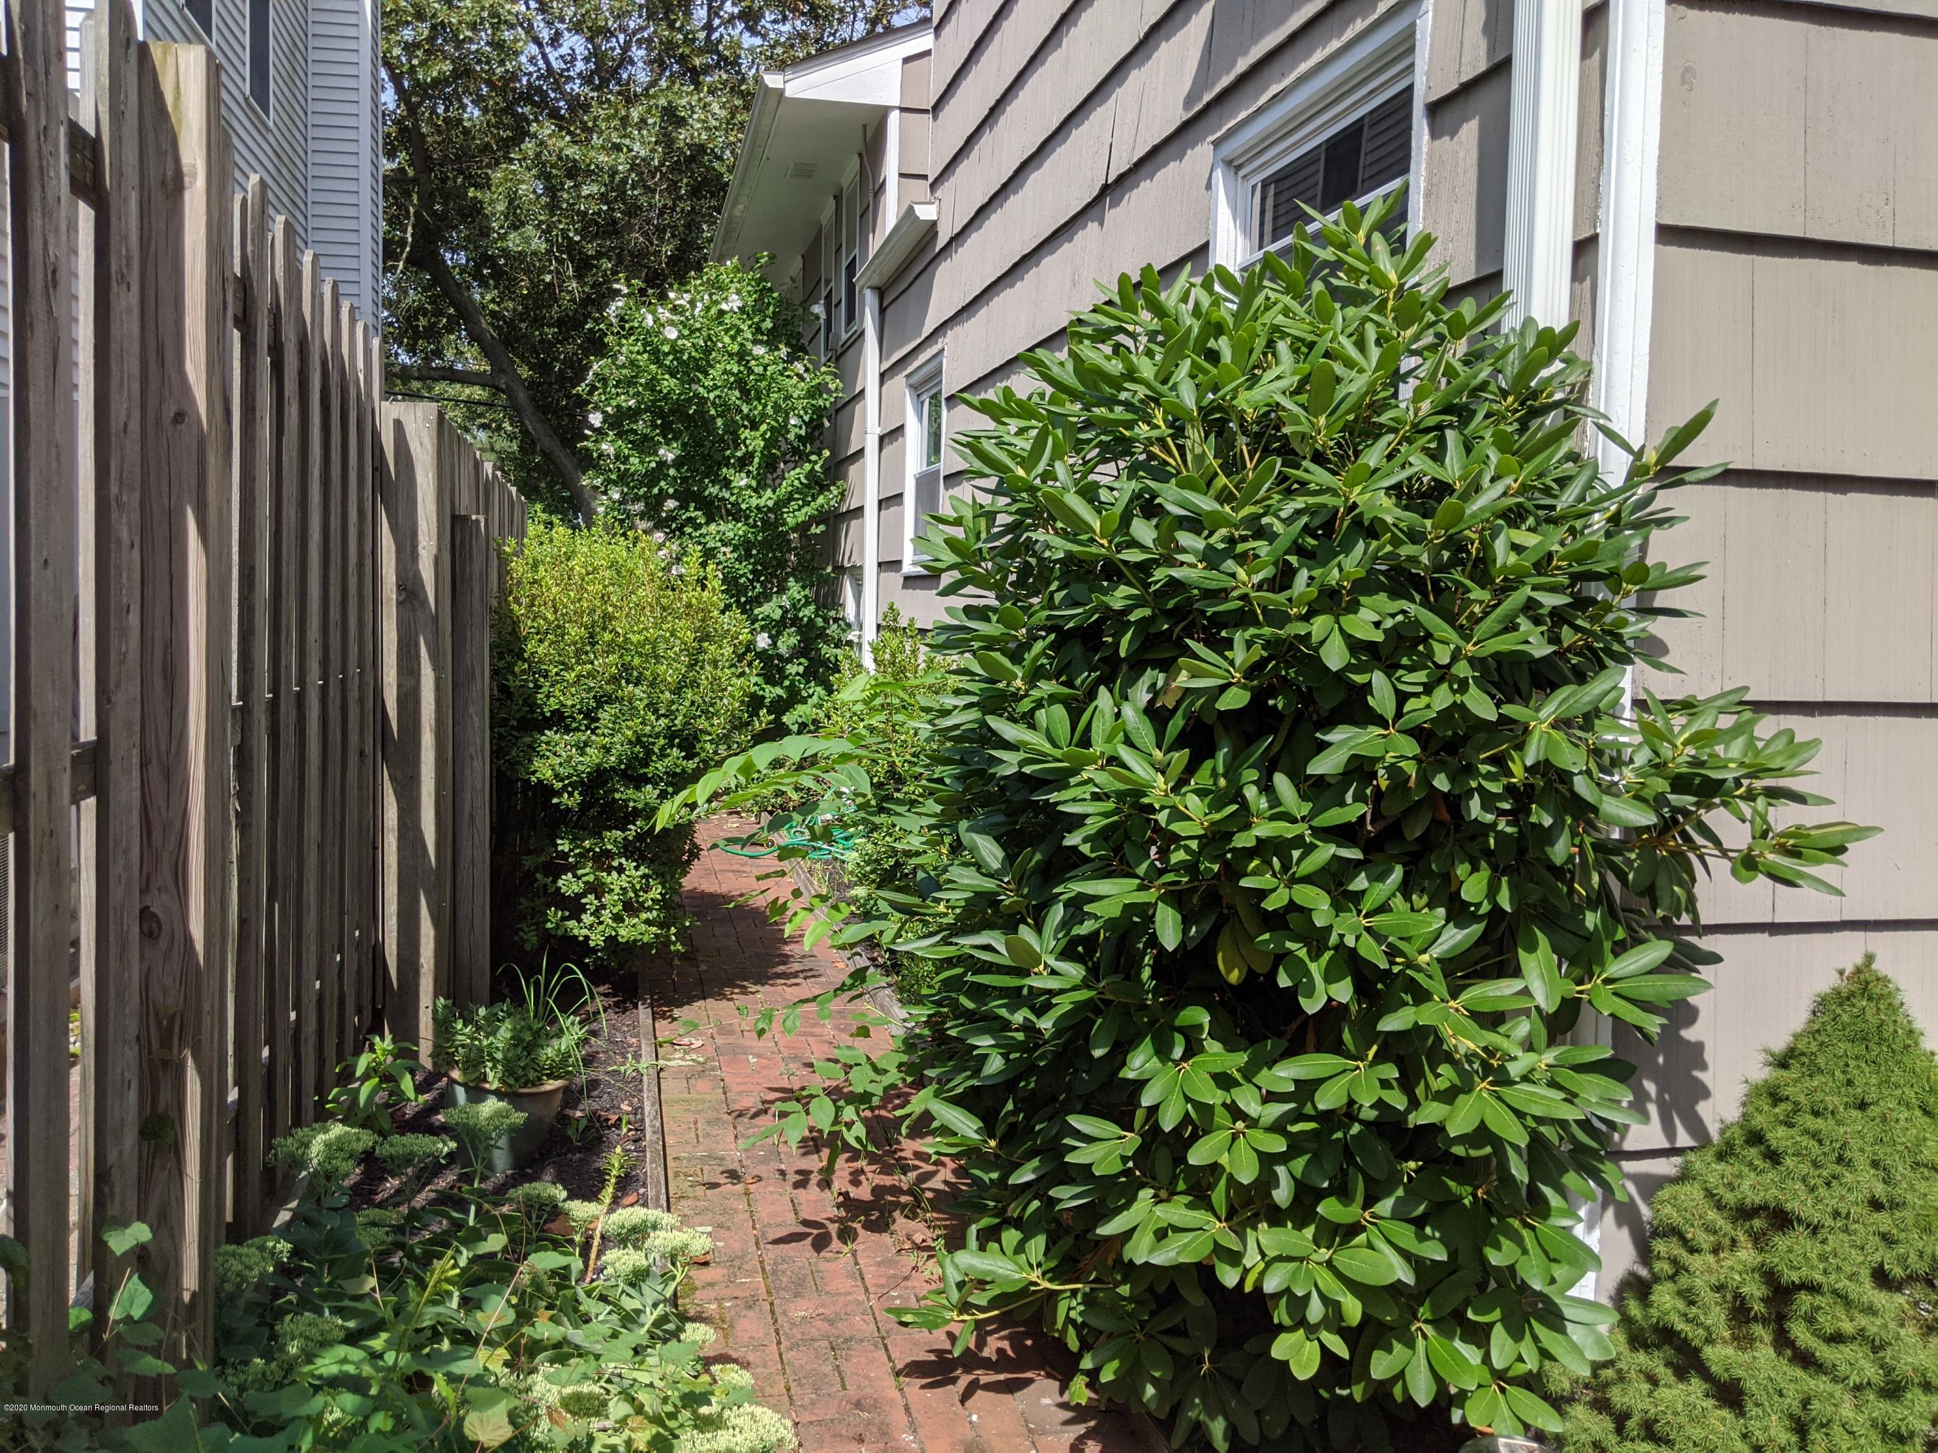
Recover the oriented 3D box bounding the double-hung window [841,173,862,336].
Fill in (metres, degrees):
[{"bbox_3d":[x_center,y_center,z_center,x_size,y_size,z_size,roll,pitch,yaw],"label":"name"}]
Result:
[{"bbox_3d":[-0.806,-3.275,10.578,0.100,1.140,0.800,0,5,-13],"label":"double-hung window"}]

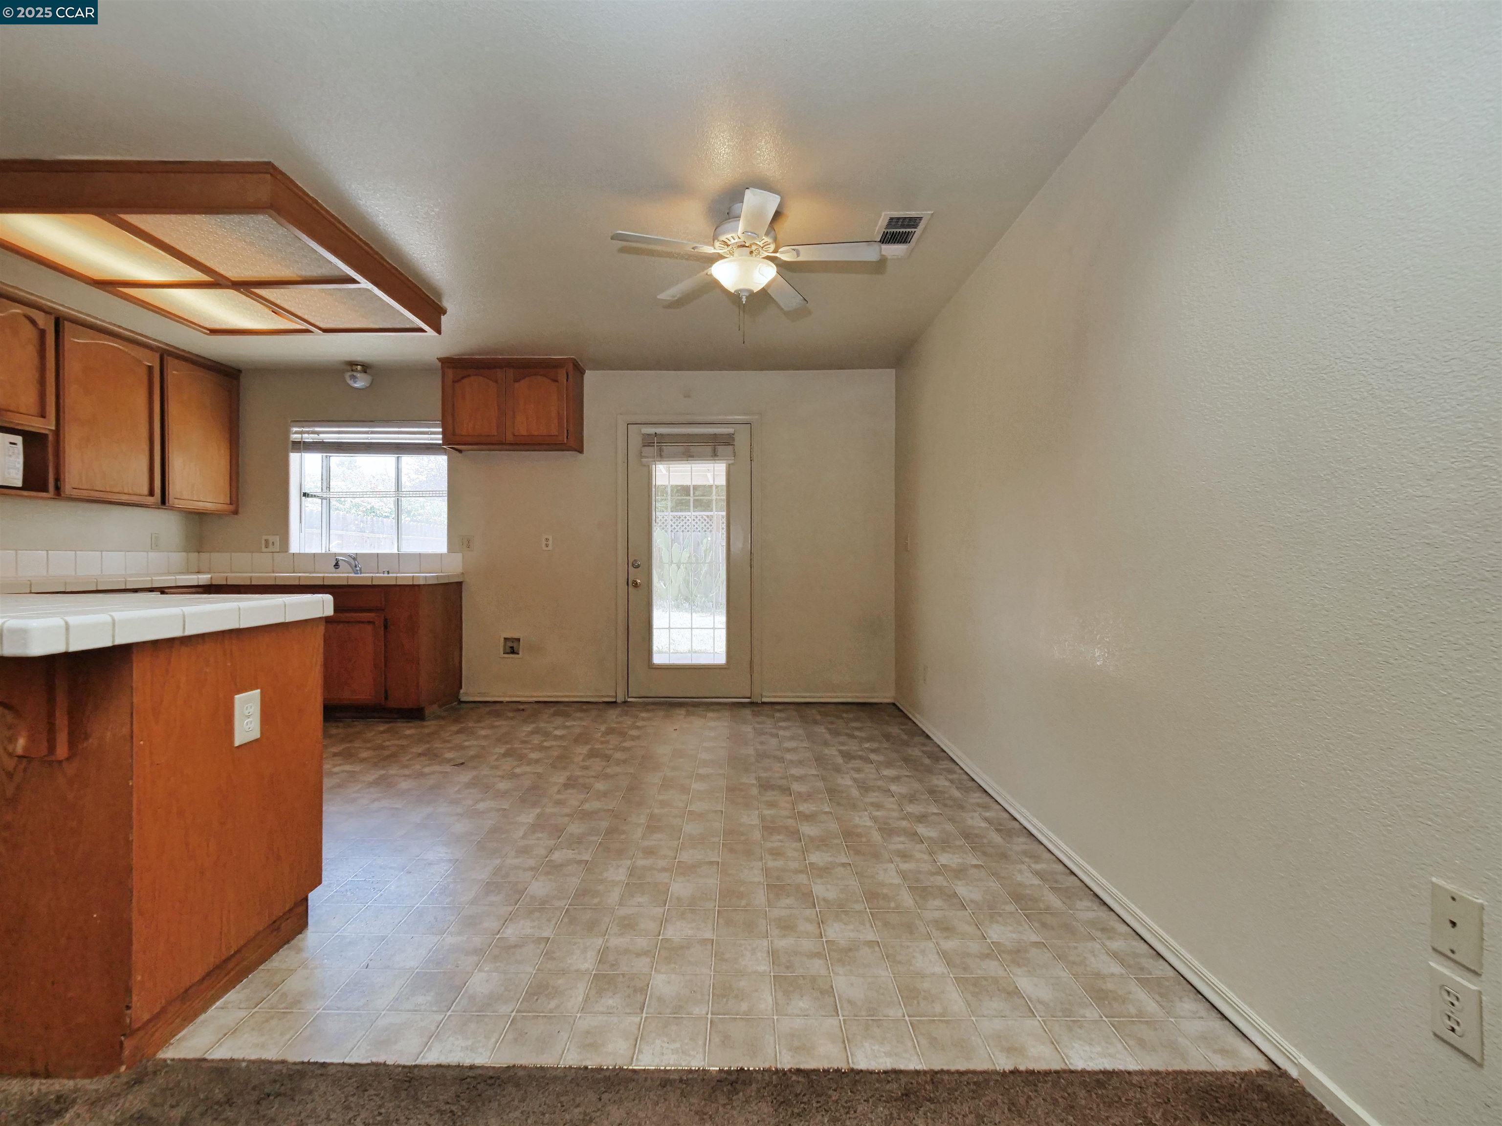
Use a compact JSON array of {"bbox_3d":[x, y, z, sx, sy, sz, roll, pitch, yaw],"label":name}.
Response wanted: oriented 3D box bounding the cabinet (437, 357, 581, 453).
[{"bbox_3d":[-1.685,-1.115,4.350,0.910,0.610,0.340,0,0,0],"label":"cabinet"}]

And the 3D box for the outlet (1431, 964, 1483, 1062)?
[{"bbox_3d":[1.107,0.708,0.953,0.008,0.115,0.070,0,0,0],"label":"outlet"}]

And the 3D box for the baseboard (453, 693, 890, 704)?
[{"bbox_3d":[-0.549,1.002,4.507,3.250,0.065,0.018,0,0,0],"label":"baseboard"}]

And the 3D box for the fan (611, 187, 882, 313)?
[{"bbox_3d":[-0.022,-1.235,2.430,1.060,0.390,1.050,0,0,0],"label":"fan"}]

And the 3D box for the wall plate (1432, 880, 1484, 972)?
[{"bbox_3d":[1.107,0.570,0.953,0.008,0.112,0.070,0,0,0],"label":"wall plate"}]

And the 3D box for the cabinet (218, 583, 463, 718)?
[{"bbox_3d":[-2.804,0.585,4.230,1.310,0.900,0.590,0,0,0],"label":"cabinet"}]

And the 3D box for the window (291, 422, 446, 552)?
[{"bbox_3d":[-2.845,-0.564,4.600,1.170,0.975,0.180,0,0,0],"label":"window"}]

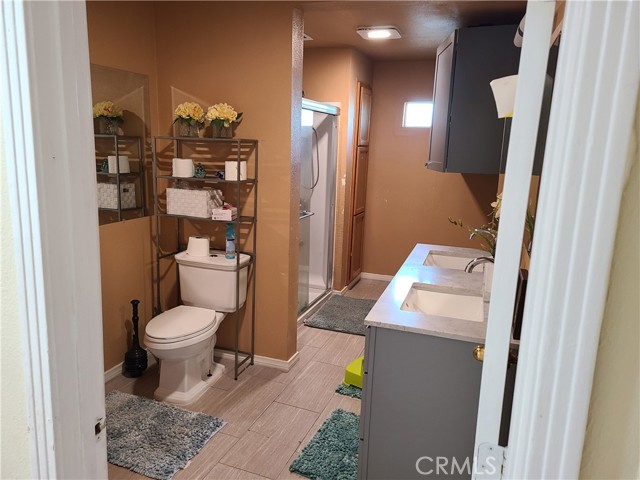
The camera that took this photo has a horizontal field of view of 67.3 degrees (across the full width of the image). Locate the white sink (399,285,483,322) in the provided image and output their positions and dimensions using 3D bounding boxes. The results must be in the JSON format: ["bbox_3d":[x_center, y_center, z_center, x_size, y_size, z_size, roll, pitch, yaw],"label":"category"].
[{"bbox_3d":[0.581,0.353,2.264,0.355,0.150,0.440,5,13,19],"label":"white sink"}]

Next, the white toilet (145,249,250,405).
[{"bbox_3d":[-0.807,0.543,3.038,0.460,0.790,0.720,6,13,20],"label":"white toilet"}]

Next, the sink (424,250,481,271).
[{"bbox_3d":[0.832,0.200,2.970,0.355,0.150,0.440,5,13,19],"label":"sink"}]

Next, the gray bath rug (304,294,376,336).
[{"bbox_3d":[0.254,0.660,4.366,0.560,0.025,0.850,5,13,19],"label":"gray bath rug"}]

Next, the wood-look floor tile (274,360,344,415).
[{"bbox_3d":[-0.033,0.945,3.140,0.305,0.010,0.605,6,13,20],"label":"wood-look floor tile"}]

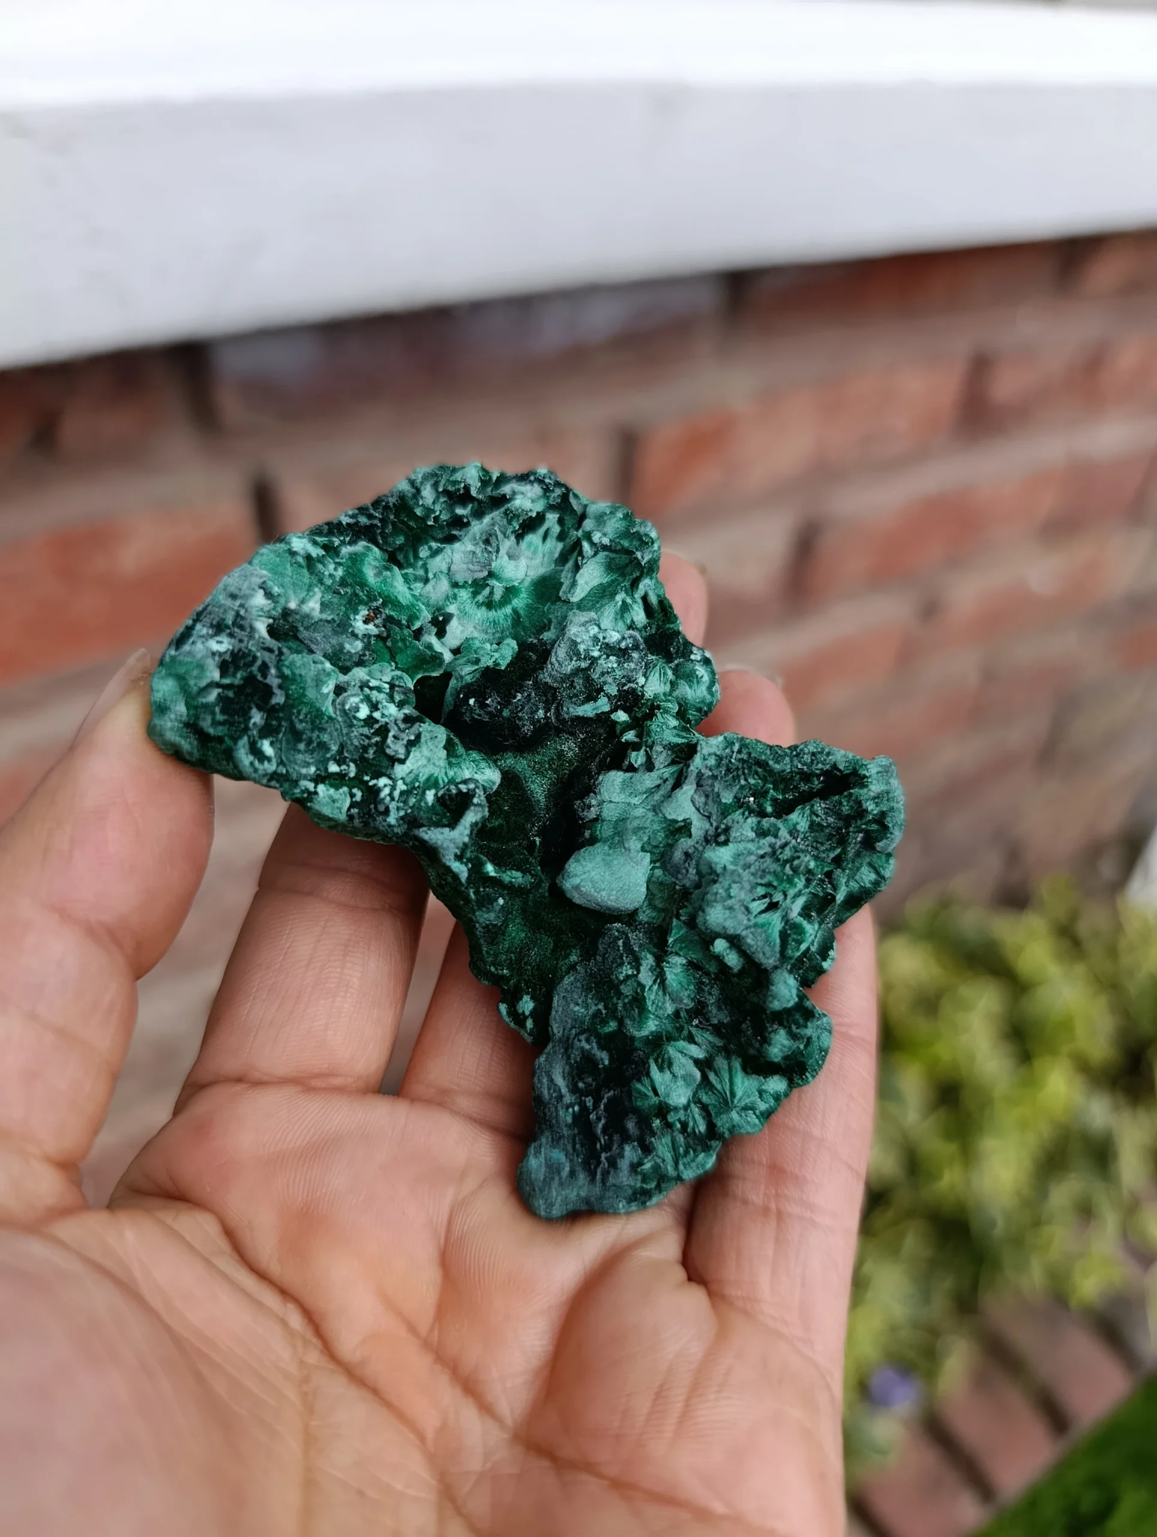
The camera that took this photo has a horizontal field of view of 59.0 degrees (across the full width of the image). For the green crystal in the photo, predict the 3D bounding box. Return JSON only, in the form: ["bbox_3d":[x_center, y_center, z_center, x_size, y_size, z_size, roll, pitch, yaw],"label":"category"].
[{"bbox_3d":[-0.003,0.004,0.120,0.066,0.035,0.089,-40,83,-6],"label":"green crystal"}]

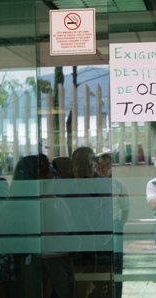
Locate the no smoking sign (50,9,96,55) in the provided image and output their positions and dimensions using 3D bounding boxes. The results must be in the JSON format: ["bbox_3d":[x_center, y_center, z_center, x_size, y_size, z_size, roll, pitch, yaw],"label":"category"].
[{"bbox_3d":[-0.021,-0.509,4.050,0.200,0.198,0.010,-1,-1,7],"label":"no smoking sign"}]

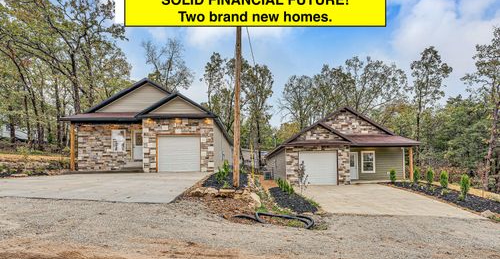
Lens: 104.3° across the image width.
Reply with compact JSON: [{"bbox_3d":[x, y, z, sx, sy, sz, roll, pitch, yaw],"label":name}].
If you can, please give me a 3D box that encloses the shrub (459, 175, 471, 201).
[{"bbox_3d":[11.586,3.160,10.500,0.460,1.300,0.460,-1,-3,0],"label":"shrub"}]

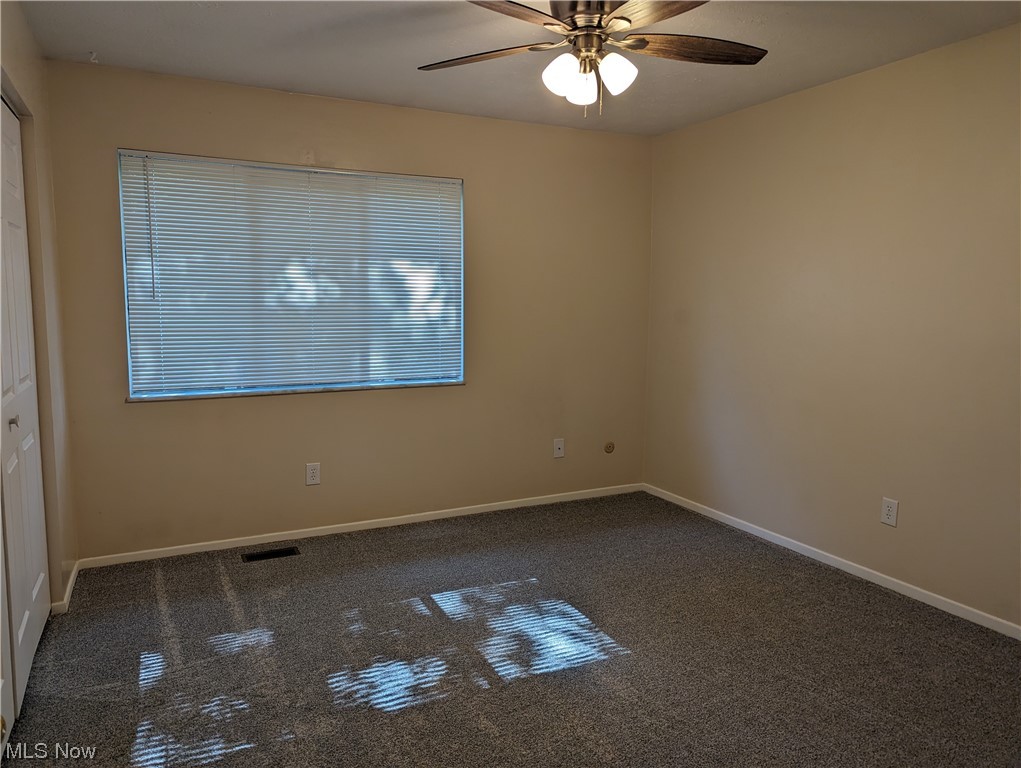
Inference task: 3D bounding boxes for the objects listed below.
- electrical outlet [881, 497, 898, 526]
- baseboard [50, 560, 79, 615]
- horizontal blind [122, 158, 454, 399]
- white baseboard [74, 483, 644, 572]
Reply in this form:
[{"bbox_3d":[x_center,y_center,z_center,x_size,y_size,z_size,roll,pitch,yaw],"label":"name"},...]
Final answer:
[{"bbox_3d":[1.788,0.606,3.342,0.010,0.123,0.079,-3,7,-26],"label":"electrical outlet"},{"bbox_3d":[-2.050,0.928,3.267,0.065,0.058,0.539,-3,7,-26],"label":"baseboard"},{"bbox_3d":[-1.101,-0.566,3.900,1.803,1.220,0.080,-3,7,-26],"label":"horizontal blind"},{"bbox_3d":[-0.598,0.818,4.290,3.473,0.058,0.016,-3,7,-26],"label":"white baseboard"}]

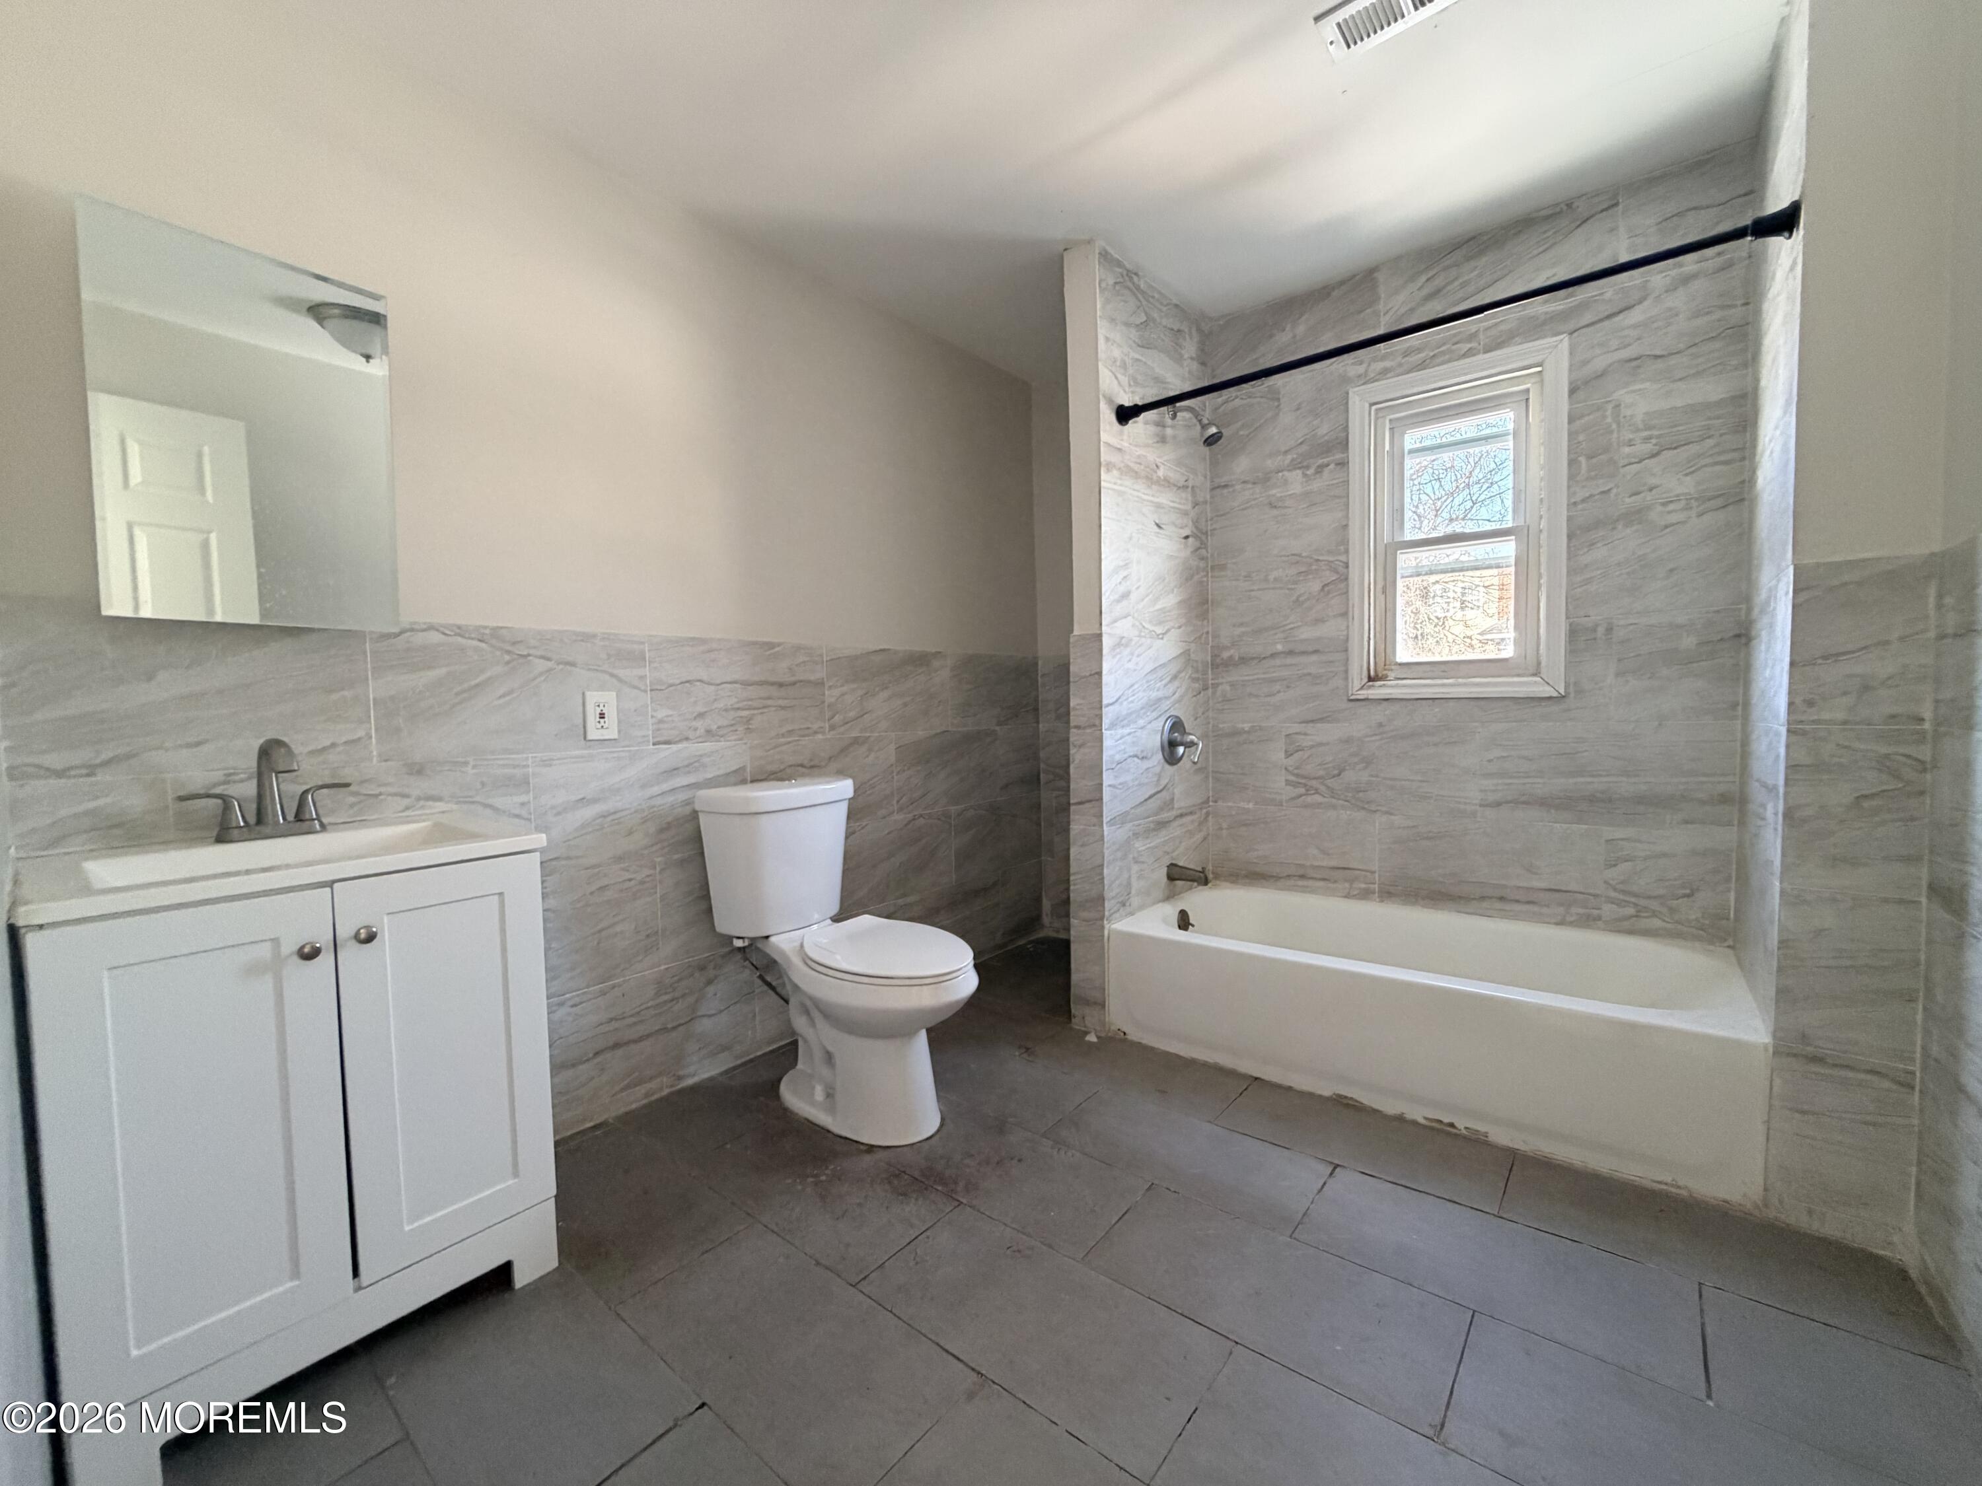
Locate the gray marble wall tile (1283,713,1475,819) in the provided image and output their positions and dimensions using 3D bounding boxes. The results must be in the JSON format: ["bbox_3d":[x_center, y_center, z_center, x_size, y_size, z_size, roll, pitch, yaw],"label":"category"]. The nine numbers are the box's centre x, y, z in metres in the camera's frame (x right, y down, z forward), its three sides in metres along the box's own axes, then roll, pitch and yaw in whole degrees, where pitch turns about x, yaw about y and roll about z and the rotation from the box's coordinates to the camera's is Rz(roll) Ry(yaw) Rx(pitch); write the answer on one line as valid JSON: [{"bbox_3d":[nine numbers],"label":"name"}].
[{"bbox_3d":[1.324,0.078,2.756,0.613,0.302,0.011,1,3,39],"label":"gray marble wall tile"}]

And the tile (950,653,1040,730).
[{"bbox_3d":[0.022,-0.222,3.314,0.011,0.302,0.588,1,3,39],"label":"tile"}]

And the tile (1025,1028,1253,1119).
[{"bbox_3d":[0.409,0.940,2.309,0.609,0.010,0.307,1,3,39],"label":"tile"}]

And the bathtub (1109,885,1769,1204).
[{"bbox_3d":[1.195,0.740,2.353,1.502,0.347,0.760,1,4,39],"label":"bathtub"}]

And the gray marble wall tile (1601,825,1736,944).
[{"bbox_3d":[1.903,0.380,2.254,0.280,0.306,0.012,1,4,39],"label":"gray marble wall tile"}]

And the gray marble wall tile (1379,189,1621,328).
[{"bbox_3d":[1.521,-1.420,2.426,0.607,0.270,0.010,1,3,39],"label":"gray marble wall tile"}]

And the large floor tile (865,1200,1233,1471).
[{"bbox_3d":[0.077,0.990,1.383,0.600,0.012,0.308,1,4,39],"label":"large floor tile"}]

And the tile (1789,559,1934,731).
[{"bbox_3d":[1.597,-0.181,1.477,0.177,0.304,0.011,1,3,39],"label":"tile"}]

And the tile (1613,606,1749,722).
[{"bbox_3d":[1.897,-0.209,2.220,0.268,0.303,0.010,1,4,39],"label":"tile"}]

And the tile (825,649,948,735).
[{"bbox_3d":[-0.353,-0.182,2.864,0.012,0.298,0.600,1,4,39],"label":"tile"}]

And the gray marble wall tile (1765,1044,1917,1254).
[{"bbox_3d":[1.613,0.754,1.525,0.189,0.327,0.011,1,3,39],"label":"gray marble wall tile"}]

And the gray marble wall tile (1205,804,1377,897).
[{"bbox_3d":[1.081,0.384,2.893,0.586,0.298,0.010,1,3,39],"label":"gray marble wall tile"}]

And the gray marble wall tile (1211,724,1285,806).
[{"bbox_3d":[0.956,0.085,2.976,0.279,0.297,0.010,1,3,39],"label":"gray marble wall tile"}]

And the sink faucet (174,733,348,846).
[{"bbox_3d":[-1.287,0.082,1.436,0.165,0.179,0.243,1,3,39],"label":"sink faucet"}]

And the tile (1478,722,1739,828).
[{"bbox_3d":[1.776,0.087,2.339,0.595,0.298,0.012,1,4,39],"label":"tile"}]

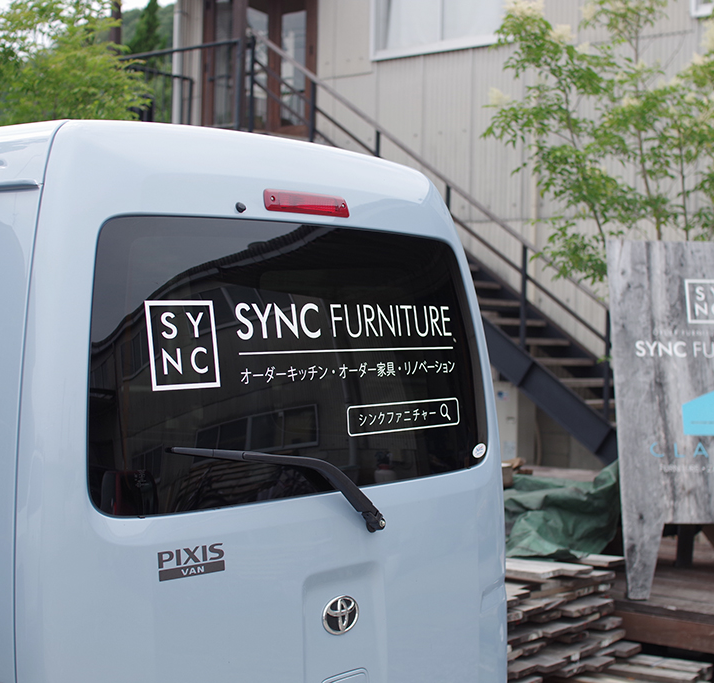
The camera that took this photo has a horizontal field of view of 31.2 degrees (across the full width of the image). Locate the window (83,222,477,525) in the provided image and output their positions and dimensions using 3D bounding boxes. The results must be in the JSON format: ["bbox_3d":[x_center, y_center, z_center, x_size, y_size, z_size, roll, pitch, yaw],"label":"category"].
[{"bbox_3d":[-0.063,0.026,2.586,0.080,0.541,1.220,-7,-4,39],"label":"window"}]

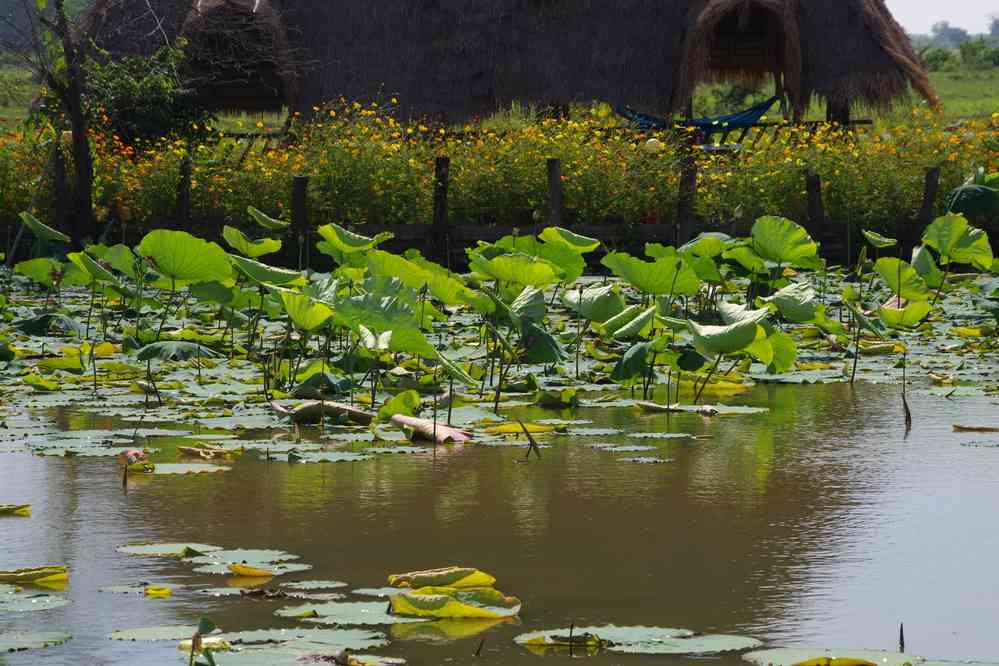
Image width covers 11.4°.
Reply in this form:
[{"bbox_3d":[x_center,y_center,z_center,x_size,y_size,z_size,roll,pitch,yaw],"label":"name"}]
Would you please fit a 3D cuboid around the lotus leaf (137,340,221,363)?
[{"bbox_3d":[-1.596,0.092,24.835,0.418,0.100,0.376,0,3,0],"label":"lotus leaf"}]

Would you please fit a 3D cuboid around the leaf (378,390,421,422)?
[{"bbox_3d":[-0.452,0.332,22.559,0.190,0.139,0.160,0,3,0],"label":"leaf"}]

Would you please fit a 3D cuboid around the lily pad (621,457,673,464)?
[{"bbox_3d":[0.630,0.546,21.405,0.223,0.020,0.223,0,3,0],"label":"lily pad"}]

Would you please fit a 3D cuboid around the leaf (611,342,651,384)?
[{"bbox_3d":[0.618,0.144,23.546,0.189,0.200,0.270,0,3,0],"label":"leaf"}]

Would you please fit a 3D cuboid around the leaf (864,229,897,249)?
[{"bbox_3d":[2.679,-0.657,35.118,0.253,0.110,0.215,0,3,0],"label":"leaf"}]

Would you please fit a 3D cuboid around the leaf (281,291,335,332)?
[{"bbox_3d":[-1.194,-0.134,31.072,0.335,0.262,0.340,0,3,0],"label":"leaf"}]

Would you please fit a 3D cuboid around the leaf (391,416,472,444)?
[{"bbox_3d":[-0.298,0.409,21.916,0.360,0.090,0.220,0,3,0],"label":"leaf"}]

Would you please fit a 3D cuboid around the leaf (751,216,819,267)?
[{"bbox_3d":[2.158,-0.693,37.817,0.516,0.379,0.420,0,3,0],"label":"leaf"}]

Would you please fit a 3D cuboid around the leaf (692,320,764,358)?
[{"bbox_3d":[1.035,0.030,22.765,0.337,0.175,0.330,0,3,0],"label":"leaf"}]

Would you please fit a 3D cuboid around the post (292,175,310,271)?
[{"bbox_3d":[-1.804,-1.004,45.496,0.144,0.870,0.150,0,3,0],"label":"post"}]

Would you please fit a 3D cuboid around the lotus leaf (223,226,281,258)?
[{"bbox_3d":[-1.544,-0.564,31.099,0.361,0.190,0.360,0,3,0],"label":"lotus leaf"}]

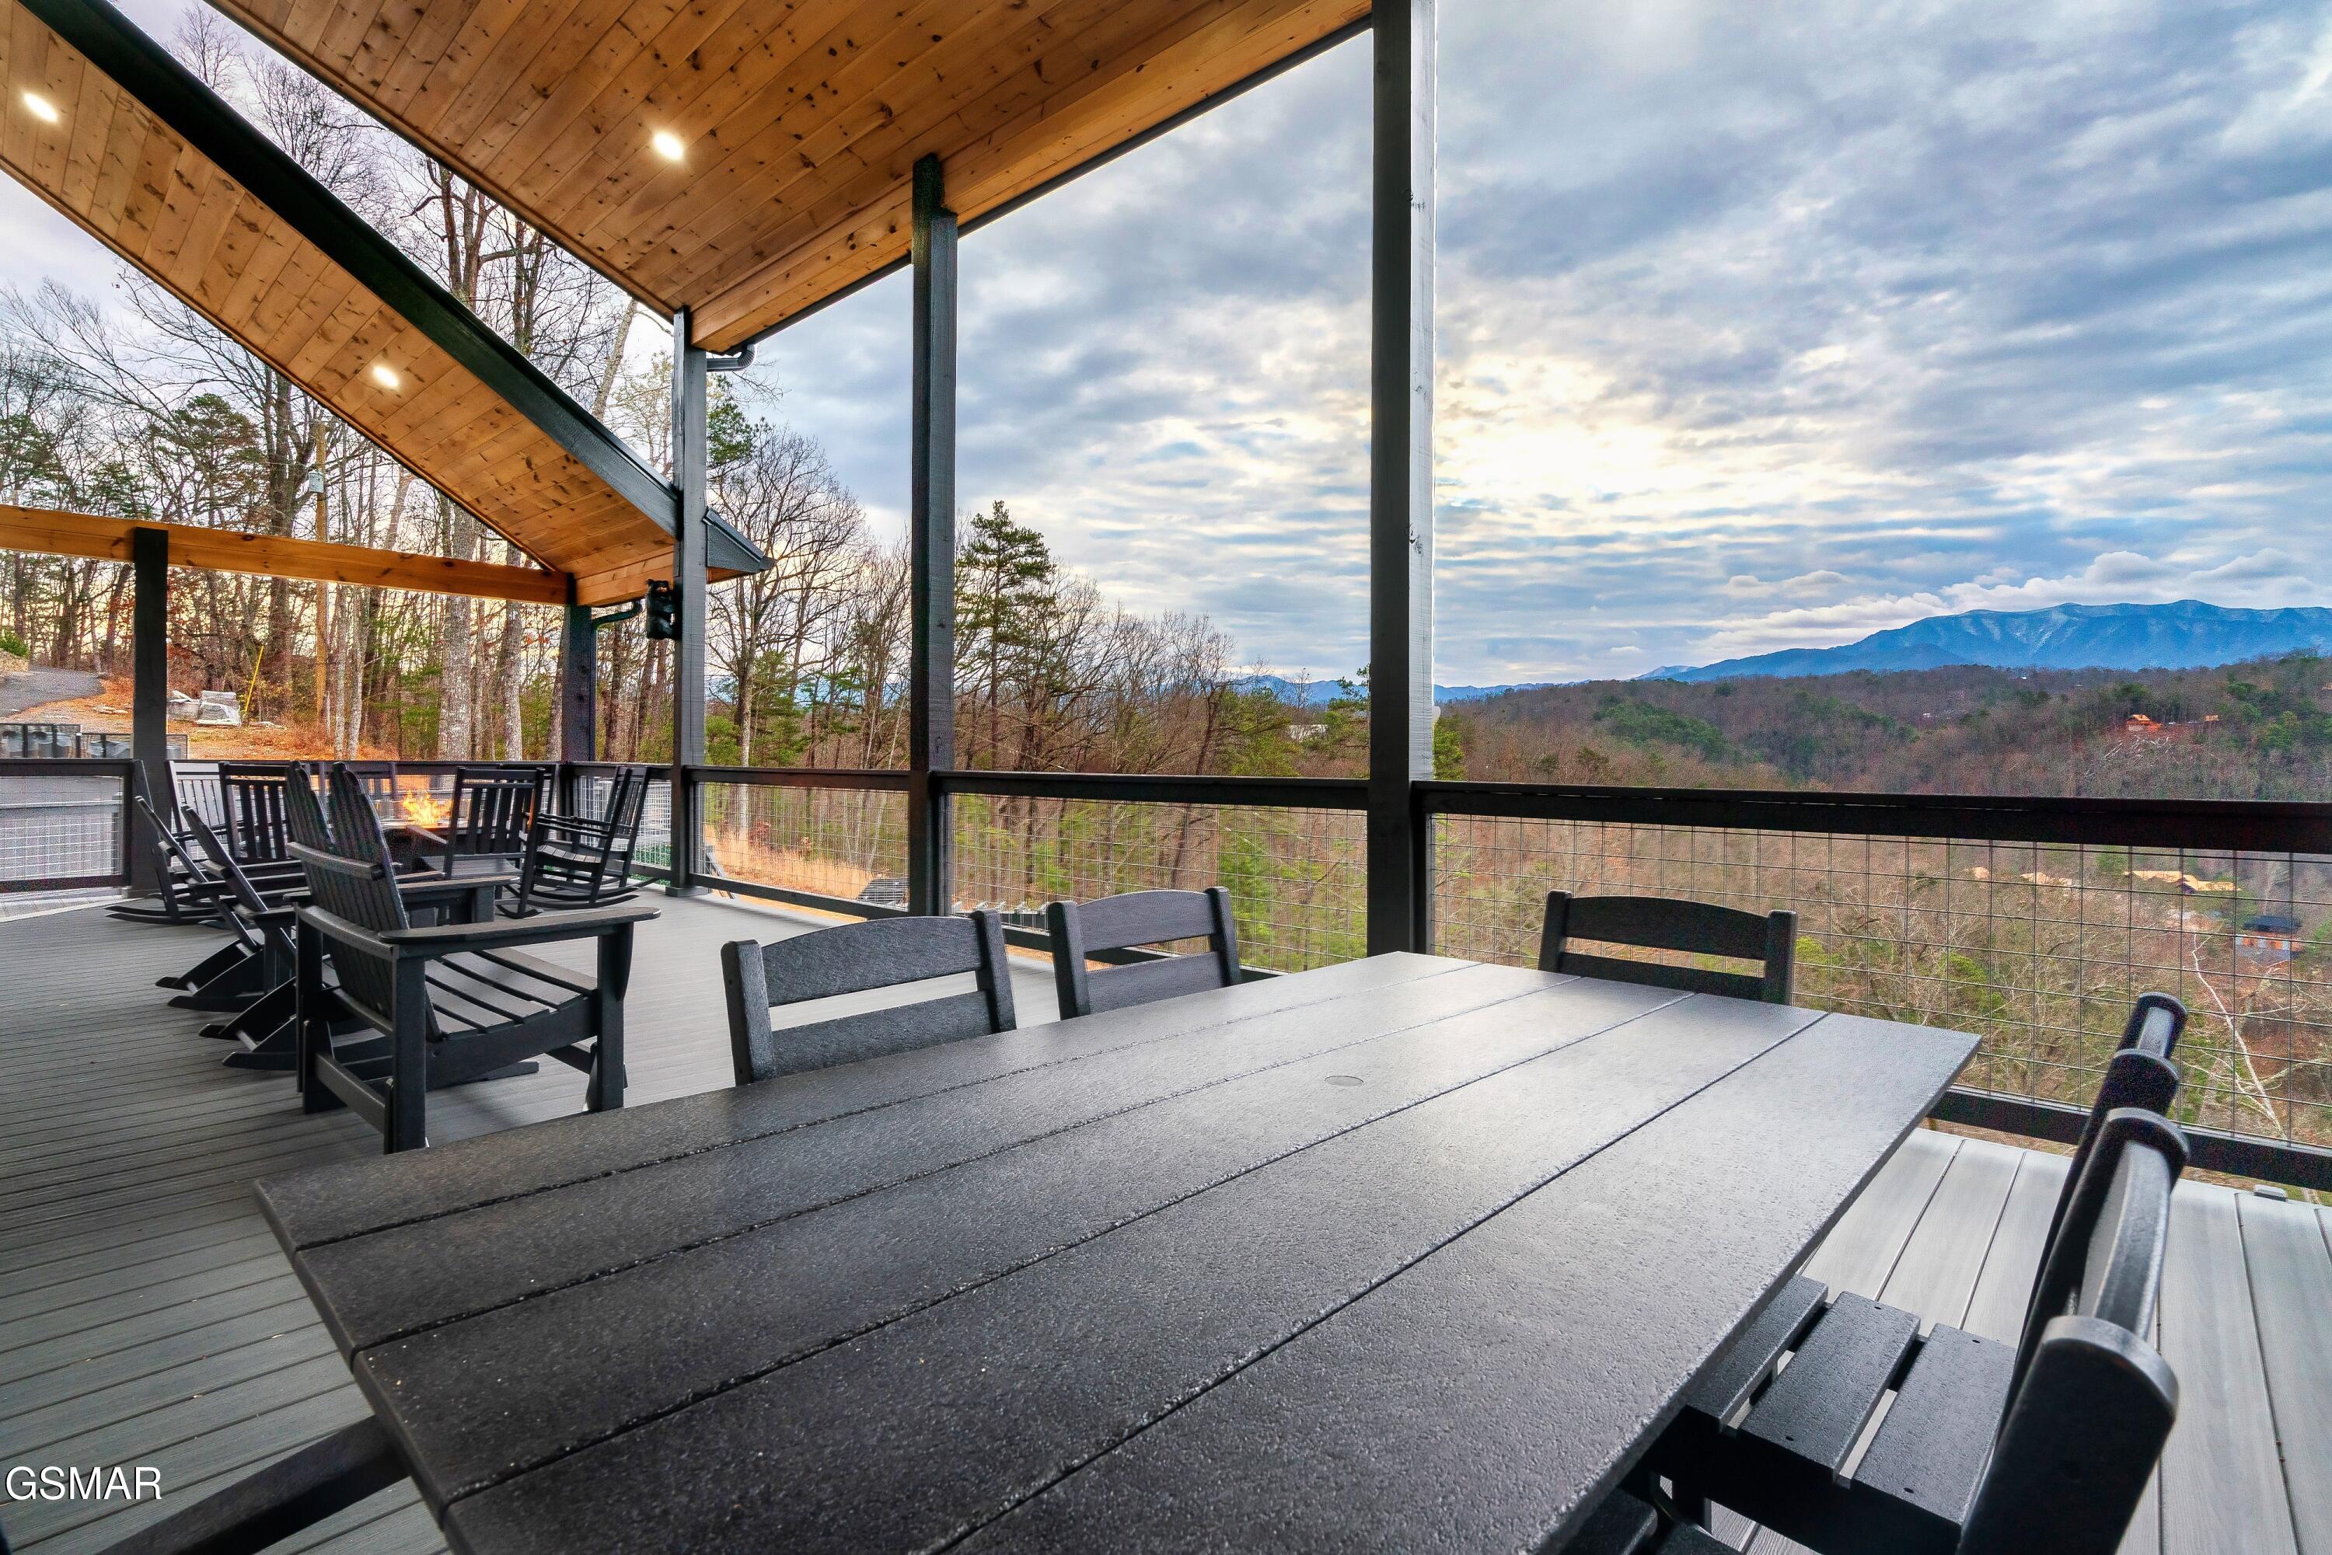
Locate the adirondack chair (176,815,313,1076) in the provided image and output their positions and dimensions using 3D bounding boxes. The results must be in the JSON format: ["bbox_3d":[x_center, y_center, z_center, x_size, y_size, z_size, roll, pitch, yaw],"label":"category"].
[{"bbox_3d":[-3.118,0.576,3.941,0.760,0.940,0.880,1,1,41],"label":"adirondack chair"}]

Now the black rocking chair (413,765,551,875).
[{"bbox_3d":[-4.839,0.464,7.232,0.870,1.060,0.670,1,1,31],"label":"black rocking chair"}]

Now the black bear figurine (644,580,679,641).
[{"bbox_3d":[-4.070,-1.360,8.440,0.210,0.490,0.210,1,1,43],"label":"black bear figurine"}]

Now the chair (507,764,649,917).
[{"bbox_3d":[-4.574,0.461,8.002,0.870,1.050,0.670,0,1,-31],"label":"chair"}]

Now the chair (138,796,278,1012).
[{"bbox_3d":[-4.080,0.561,4.743,0.760,0.940,0.880,1,1,42],"label":"chair"}]

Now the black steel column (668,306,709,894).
[{"bbox_3d":[-3.984,-1.444,8.668,0.178,4.850,0.178,1,1,44],"label":"black steel column"}]

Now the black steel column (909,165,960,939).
[{"bbox_3d":[-1.383,-1.301,6.182,0.178,4.657,0.178,1,1,44],"label":"black steel column"}]

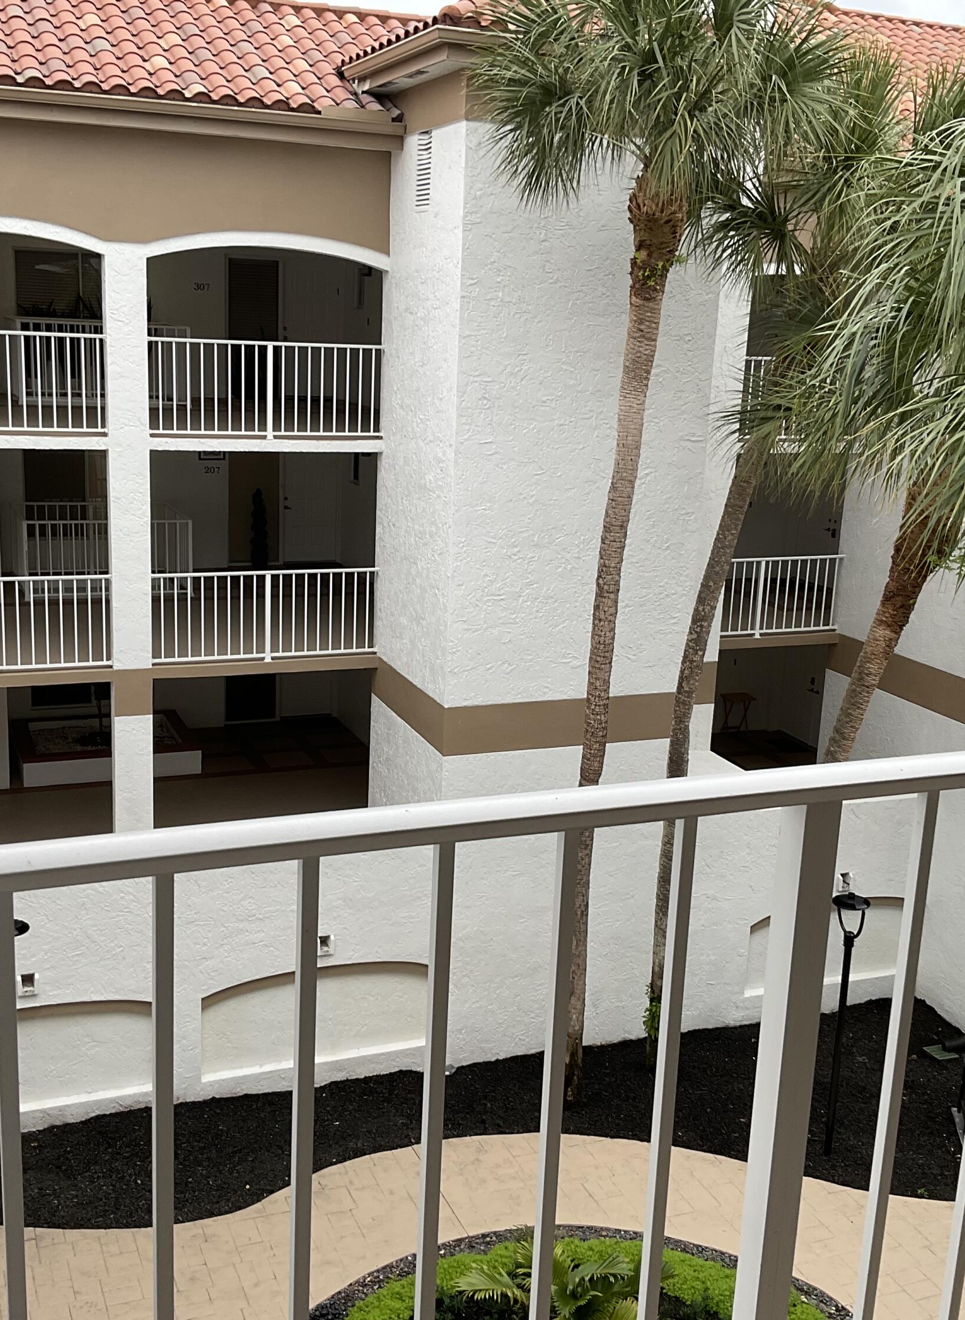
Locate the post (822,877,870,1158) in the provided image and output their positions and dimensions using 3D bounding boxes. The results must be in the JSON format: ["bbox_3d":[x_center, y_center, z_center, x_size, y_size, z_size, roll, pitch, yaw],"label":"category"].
[{"bbox_3d":[3.635,3.743,15.047,0.400,2.980,0.400,3,14,0],"label":"post"}]

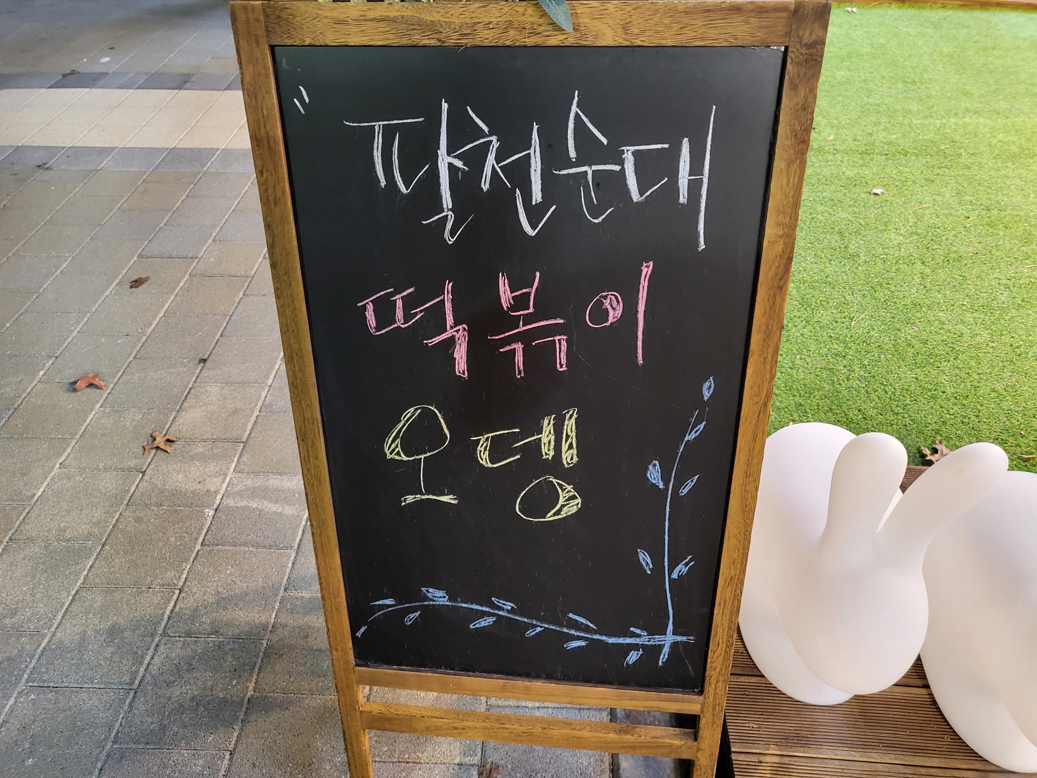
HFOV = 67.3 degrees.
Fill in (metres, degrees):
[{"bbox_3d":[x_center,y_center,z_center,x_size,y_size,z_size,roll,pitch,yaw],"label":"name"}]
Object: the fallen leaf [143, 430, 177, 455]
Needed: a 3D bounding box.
[{"bbox_3d":[-0.849,0.128,1.844,0.081,0.013,0.074,0,40,0],"label":"fallen leaf"}]

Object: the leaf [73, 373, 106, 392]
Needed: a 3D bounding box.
[{"bbox_3d":[-1.104,-0.017,2.007,0.083,0.026,0.042,0,40,0],"label":"leaf"}]

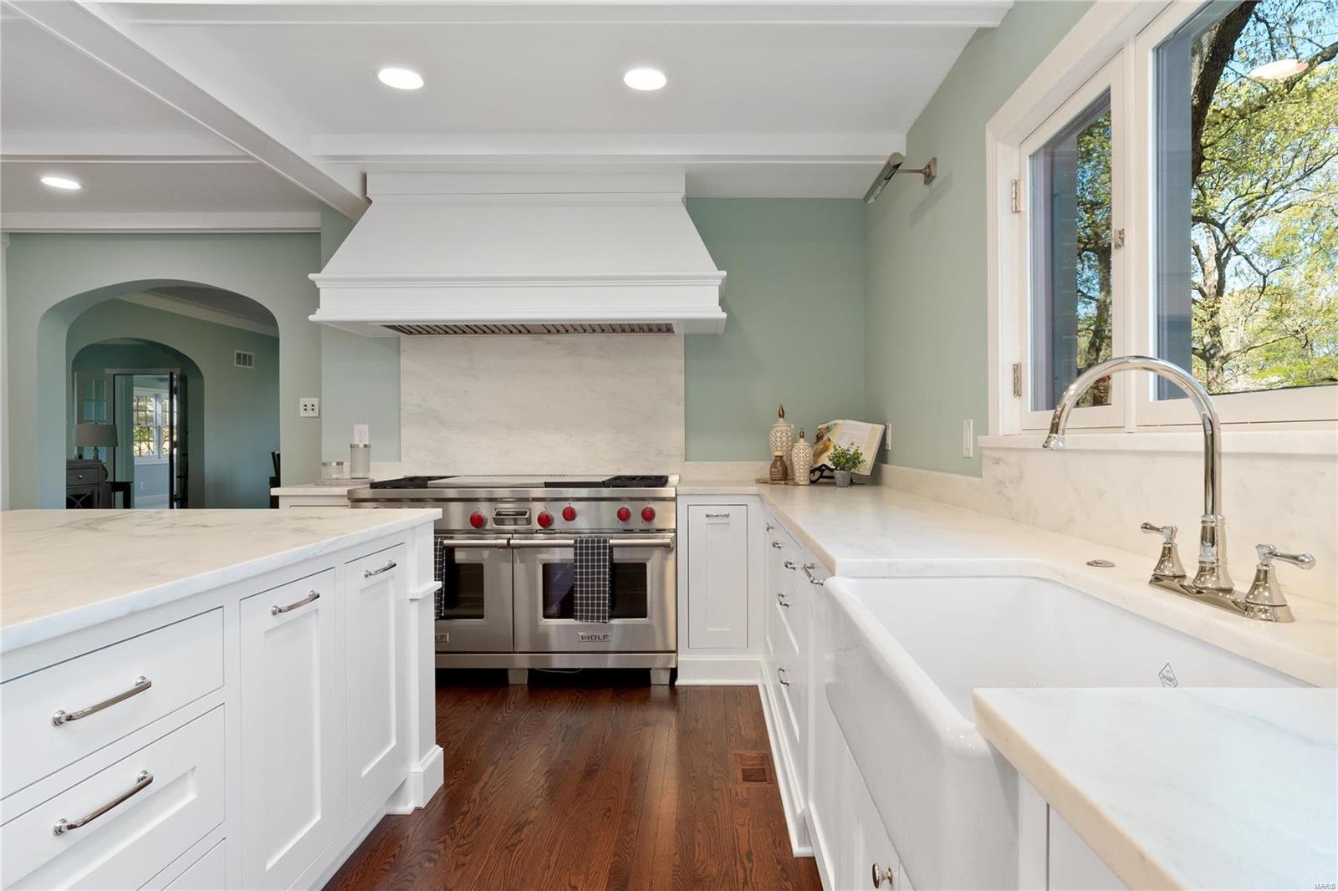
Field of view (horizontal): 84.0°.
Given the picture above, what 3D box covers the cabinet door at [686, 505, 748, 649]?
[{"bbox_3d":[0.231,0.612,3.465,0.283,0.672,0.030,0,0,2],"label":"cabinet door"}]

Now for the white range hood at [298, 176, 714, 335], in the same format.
[{"bbox_3d":[-0.717,-0.983,3.835,2.000,0.757,0.530,0,0,2],"label":"white range hood"}]

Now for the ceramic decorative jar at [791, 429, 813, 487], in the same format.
[{"bbox_3d":[0.655,0.053,3.655,0.102,0.278,0.102,0,0,2],"label":"ceramic decorative jar"}]

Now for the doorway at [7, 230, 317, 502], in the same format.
[{"bbox_3d":[-2.999,-0.076,4.520,1.880,2.399,0.200,0,0,1],"label":"doorway"}]

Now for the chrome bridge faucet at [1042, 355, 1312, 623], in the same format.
[{"bbox_3d":[0.655,0.040,1.030,0.270,0.333,0.350,0,0,3],"label":"chrome bridge faucet"}]

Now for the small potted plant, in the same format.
[{"bbox_3d":[0.824,0.089,3.455,0.165,0.206,0.155,0,0,2],"label":"small potted plant"}]

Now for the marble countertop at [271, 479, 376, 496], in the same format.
[{"bbox_3d":[-1.672,0.216,3.795,0.370,0.032,0.635,0,0,2],"label":"marble countertop"}]

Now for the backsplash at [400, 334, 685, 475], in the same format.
[{"bbox_3d":[-0.693,-0.214,4.090,1.565,0.788,0.022,0,0,2],"label":"backsplash"}]

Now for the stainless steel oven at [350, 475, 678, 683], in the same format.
[{"bbox_3d":[-0.712,0.640,3.730,1.520,0.957,0.710,0,0,2],"label":"stainless steel oven"}]

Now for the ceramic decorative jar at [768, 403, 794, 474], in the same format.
[{"bbox_3d":[0.590,-0.022,3.880,0.138,0.402,0.138,0,0,2],"label":"ceramic decorative jar"}]

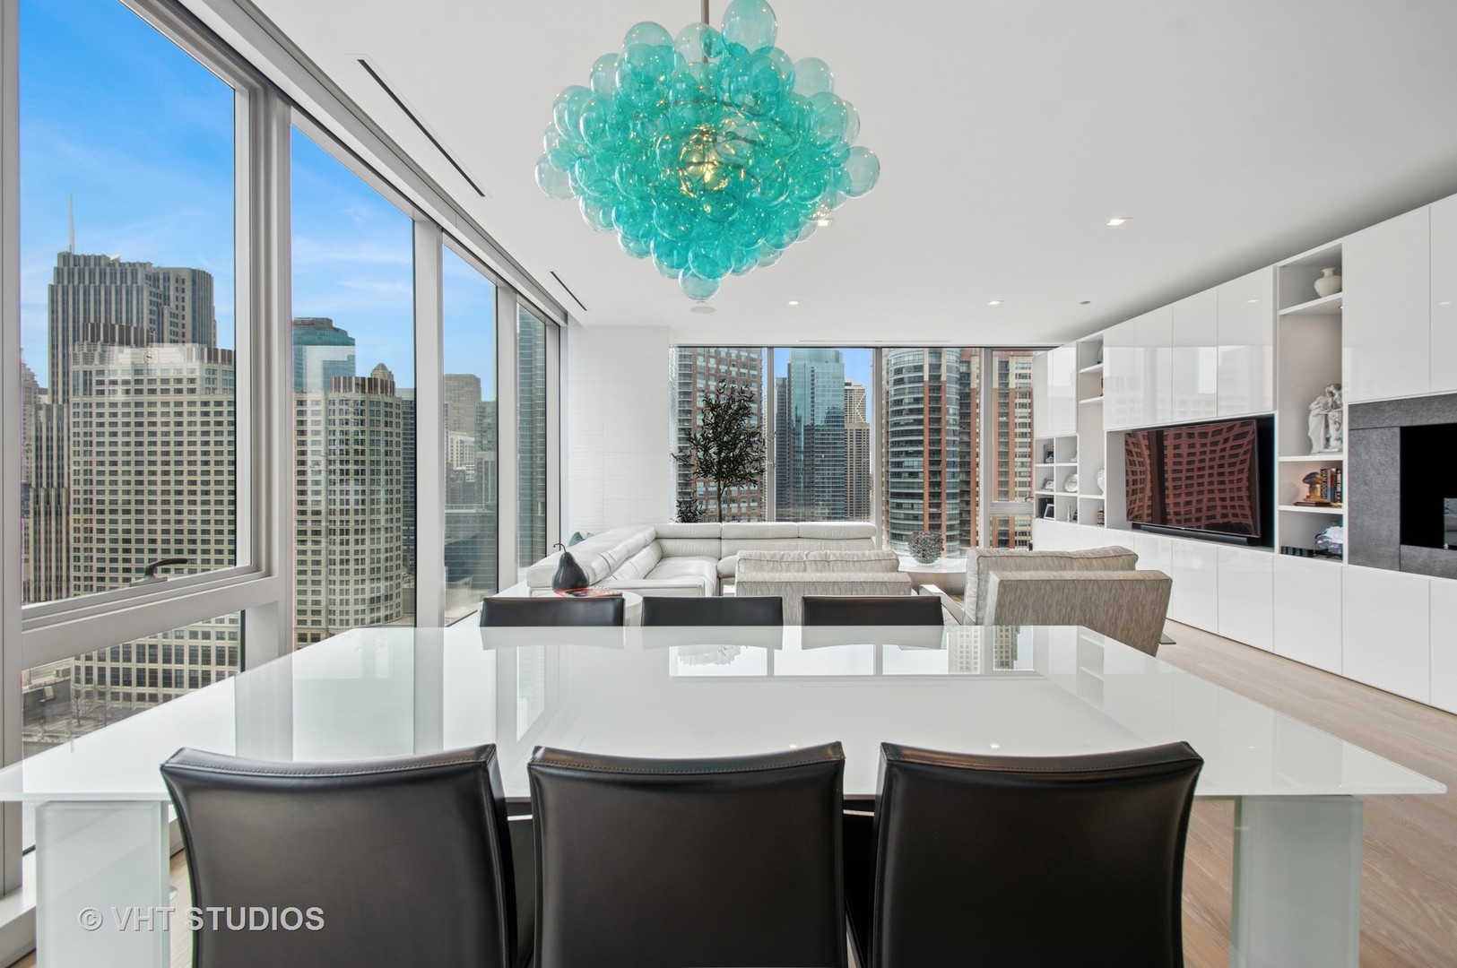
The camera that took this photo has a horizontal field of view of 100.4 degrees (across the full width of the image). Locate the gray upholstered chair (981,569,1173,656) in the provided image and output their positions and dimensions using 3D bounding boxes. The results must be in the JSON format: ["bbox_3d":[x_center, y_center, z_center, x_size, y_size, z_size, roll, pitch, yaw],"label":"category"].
[{"bbox_3d":[1.735,0.781,3.350,0.930,0.800,0.900,0,1,0],"label":"gray upholstered chair"}]

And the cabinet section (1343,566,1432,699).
[{"bbox_3d":[3.867,0.807,3.367,0.460,0.666,0.457,0,0,1],"label":"cabinet section"}]

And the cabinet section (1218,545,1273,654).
[{"bbox_3d":[3.880,0.796,4.292,0.460,0.666,0.467,0,0,1],"label":"cabinet section"}]

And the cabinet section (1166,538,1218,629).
[{"bbox_3d":[3.887,0.791,4.757,0.460,0.666,0.457,0,0,1],"label":"cabinet section"}]

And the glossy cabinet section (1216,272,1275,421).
[{"bbox_3d":[3.880,-0.972,4.292,0.460,0.968,0.467,0,0,1],"label":"glossy cabinet section"}]

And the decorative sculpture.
[{"bbox_3d":[3.929,-0.419,3.940,0.190,0.480,0.270,0,1,0],"label":"decorative sculpture"}]

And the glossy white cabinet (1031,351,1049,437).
[{"bbox_3d":[3.974,-1.052,7.230,0.450,1.000,0.450,0,1,0],"label":"glossy white cabinet"}]

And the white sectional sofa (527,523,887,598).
[{"bbox_3d":[0.164,0.770,4.590,2.550,0.790,2.600,0,1,0],"label":"white sectional sofa"}]

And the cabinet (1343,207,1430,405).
[{"bbox_3d":[3.946,-0.987,3.445,0.450,1.015,0.460,0,1,0],"label":"cabinet"}]

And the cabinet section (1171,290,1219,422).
[{"bbox_3d":[3.887,-0.977,4.757,0.460,0.968,0.457,0,0,1],"label":"cabinet section"}]

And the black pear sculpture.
[{"bbox_3d":[-0.809,0.428,3.100,0.185,0.245,0.185,0,1,0],"label":"black pear sculpture"}]

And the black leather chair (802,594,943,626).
[{"bbox_3d":[0.481,0.793,1.810,0.460,0.830,0.530,0,1,0],"label":"black leather chair"}]

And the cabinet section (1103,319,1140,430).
[{"bbox_3d":[3.900,-0.988,5.684,0.460,0.968,0.462,0,0,1],"label":"cabinet section"}]

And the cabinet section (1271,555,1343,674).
[{"bbox_3d":[3.874,0.802,3.827,0.460,0.666,0.457,0,0,1],"label":"cabinet section"}]

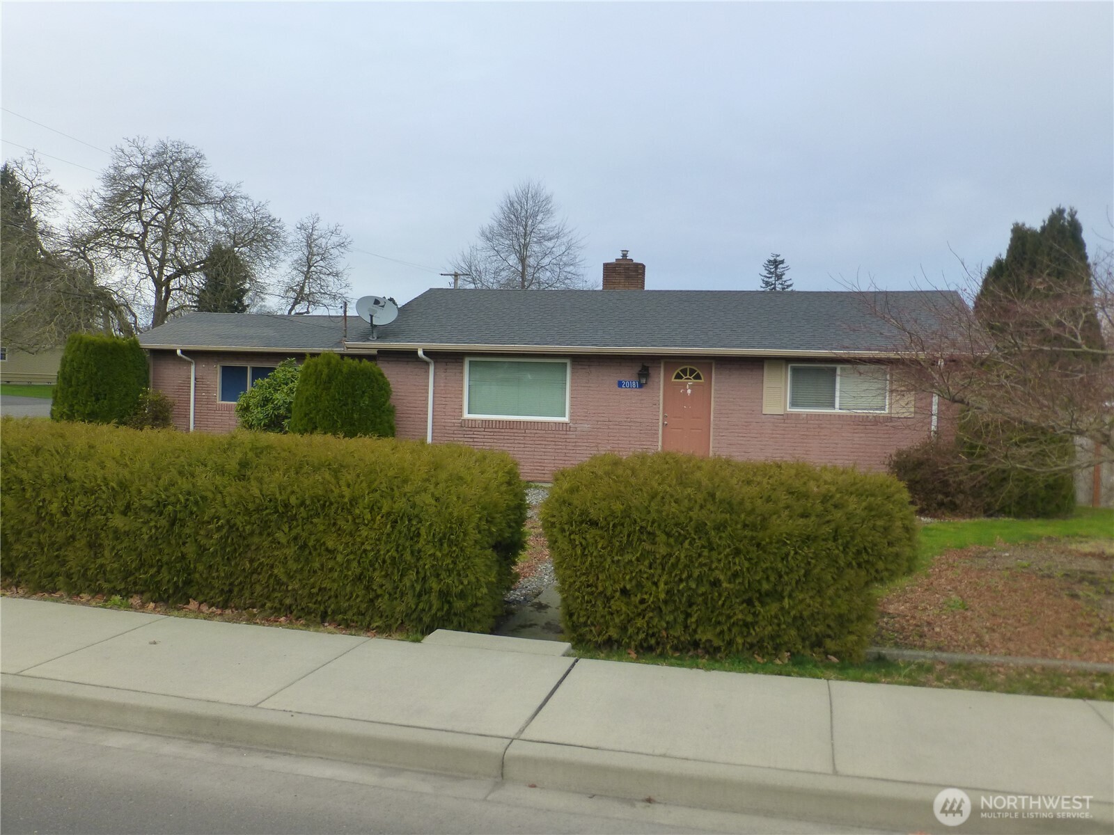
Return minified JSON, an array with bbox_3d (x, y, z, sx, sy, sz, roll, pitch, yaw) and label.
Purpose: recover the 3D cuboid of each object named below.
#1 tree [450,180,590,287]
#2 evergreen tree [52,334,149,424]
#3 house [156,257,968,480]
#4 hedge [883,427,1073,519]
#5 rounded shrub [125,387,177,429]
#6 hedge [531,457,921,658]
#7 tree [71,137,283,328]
[{"bbox_3d":[-2.302,-6.614,55.148,7.500,13.700,7.500,2,1,14],"label":"tree"},{"bbox_3d":[-10.640,-0.542,22.500,2.240,2.700,2.000,2,1,14],"label":"evergreen tree"},{"bbox_3d":[-0.923,-1.170,22.090,18.700,4.570,8.400,2,1,14],"label":"house"},{"bbox_3d":[6.539,0.766,14.861,2.600,1.500,2.000,2,1,14],"label":"hedge"},{"bbox_3d":[-9.352,0.092,22.183,1.200,1.520,1.200,2,1,14],"label":"rounded shrub"},{"bbox_3d":[1.135,0.930,6.587,2.430,1.240,1.300,2,1,14],"label":"hedge"},{"bbox_3d":[-17.892,-6.588,45.141,9.600,13.000,9.600,2,1,14],"label":"tree"}]

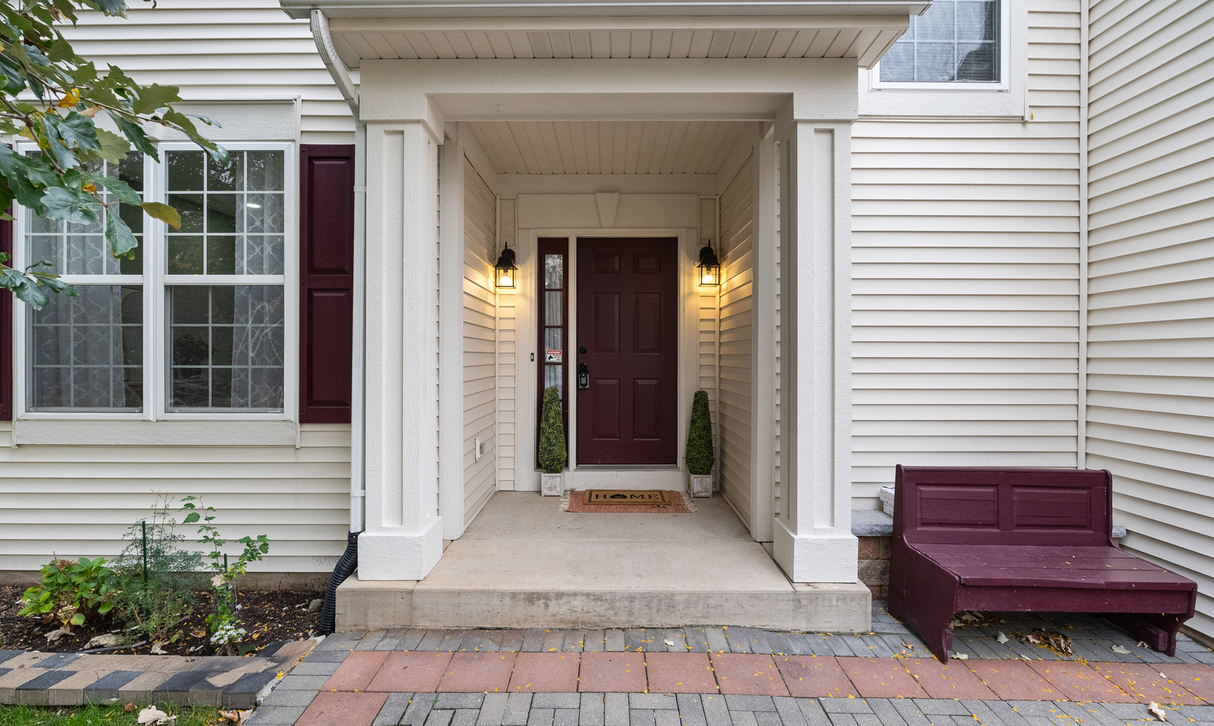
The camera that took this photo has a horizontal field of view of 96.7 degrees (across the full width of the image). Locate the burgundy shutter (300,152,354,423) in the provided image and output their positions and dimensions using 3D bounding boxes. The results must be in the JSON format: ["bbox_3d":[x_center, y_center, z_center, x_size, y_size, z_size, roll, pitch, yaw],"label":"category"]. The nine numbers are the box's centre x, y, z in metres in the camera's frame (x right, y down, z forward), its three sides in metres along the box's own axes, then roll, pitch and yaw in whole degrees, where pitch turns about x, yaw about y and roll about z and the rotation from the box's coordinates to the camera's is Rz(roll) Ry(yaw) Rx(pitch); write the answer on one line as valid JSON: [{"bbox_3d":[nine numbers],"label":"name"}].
[{"bbox_3d":[-1.795,-0.505,3.480,0.360,1.790,0.040,0,1,0],"label":"burgundy shutter"}]

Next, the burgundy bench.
[{"bbox_3d":[2.145,0.980,2.760,1.130,0.820,0.590,0,1,0],"label":"burgundy bench"}]

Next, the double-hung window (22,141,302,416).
[{"bbox_3d":[-2.925,-0.525,3.520,1.790,1.790,0.100,0,1,0],"label":"double-hung window"}]

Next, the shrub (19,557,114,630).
[{"bbox_3d":[-3.100,1.310,3.120,0.550,0.410,0.500,0,1,0],"label":"shrub"}]

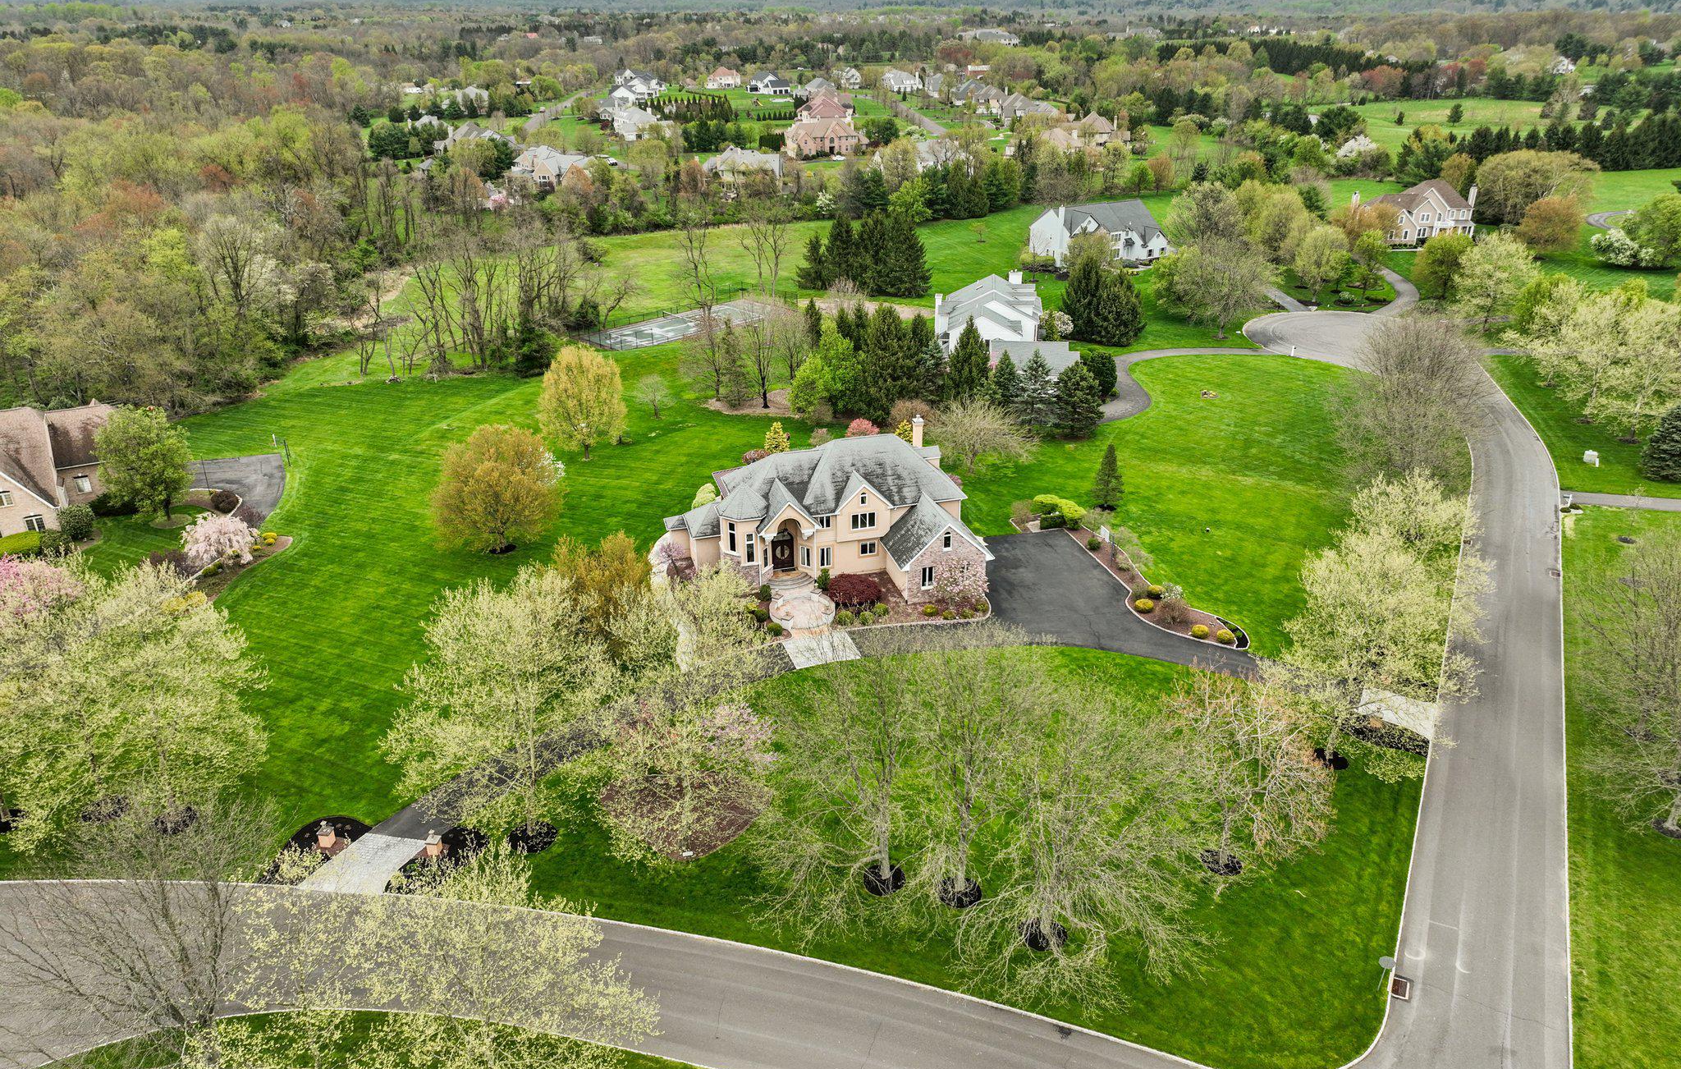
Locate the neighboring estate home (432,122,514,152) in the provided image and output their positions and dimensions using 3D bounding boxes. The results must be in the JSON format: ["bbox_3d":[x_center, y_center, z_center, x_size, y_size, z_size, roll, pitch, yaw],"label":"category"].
[{"bbox_3d":[-119.000,-130.160,380.710,22.000,9.300,21.000,-6,26,-14],"label":"neighboring estate home"}]

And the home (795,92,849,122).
[{"bbox_3d":[-7.000,-168.830,461.980,20.000,10.500,20.000,-1,25,-3],"label":"home"}]

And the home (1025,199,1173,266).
[{"bbox_3d":[51.000,-60.170,230.180,24.000,10.000,13.000,-12,28,-24],"label":"home"}]

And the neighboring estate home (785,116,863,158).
[{"bbox_3d":[-5.300,-126.940,372.280,21.500,10.600,14.500,-7,26,-15],"label":"neighboring estate home"}]

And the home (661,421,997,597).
[{"bbox_3d":[-1.870,-2.670,110.230,28.200,11.700,21.000,-7,26,-14],"label":"home"}]

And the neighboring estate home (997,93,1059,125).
[{"bbox_3d":[75.300,-168.270,462.420,22.000,10.500,23.000,-2,25,-5],"label":"neighboring estate home"}]

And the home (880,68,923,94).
[{"bbox_3d":[32.300,-234.260,602.490,19.000,10.000,14.000,-9,26,-18],"label":"home"}]

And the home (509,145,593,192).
[{"bbox_3d":[-78.700,-99.560,314.430,19.500,10.000,16.000,2,25,5],"label":"home"}]

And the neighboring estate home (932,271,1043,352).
[{"bbox_3d":[22.600,-32.220,173.890,16.500,10.800,21.500,3,25,6],"label":"neighboring estate home"}]

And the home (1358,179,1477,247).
[{"bbox_3d":[126.800,-71.430,256.010,24.000,11.600,19.000,1,25,2],"label":"home"}]

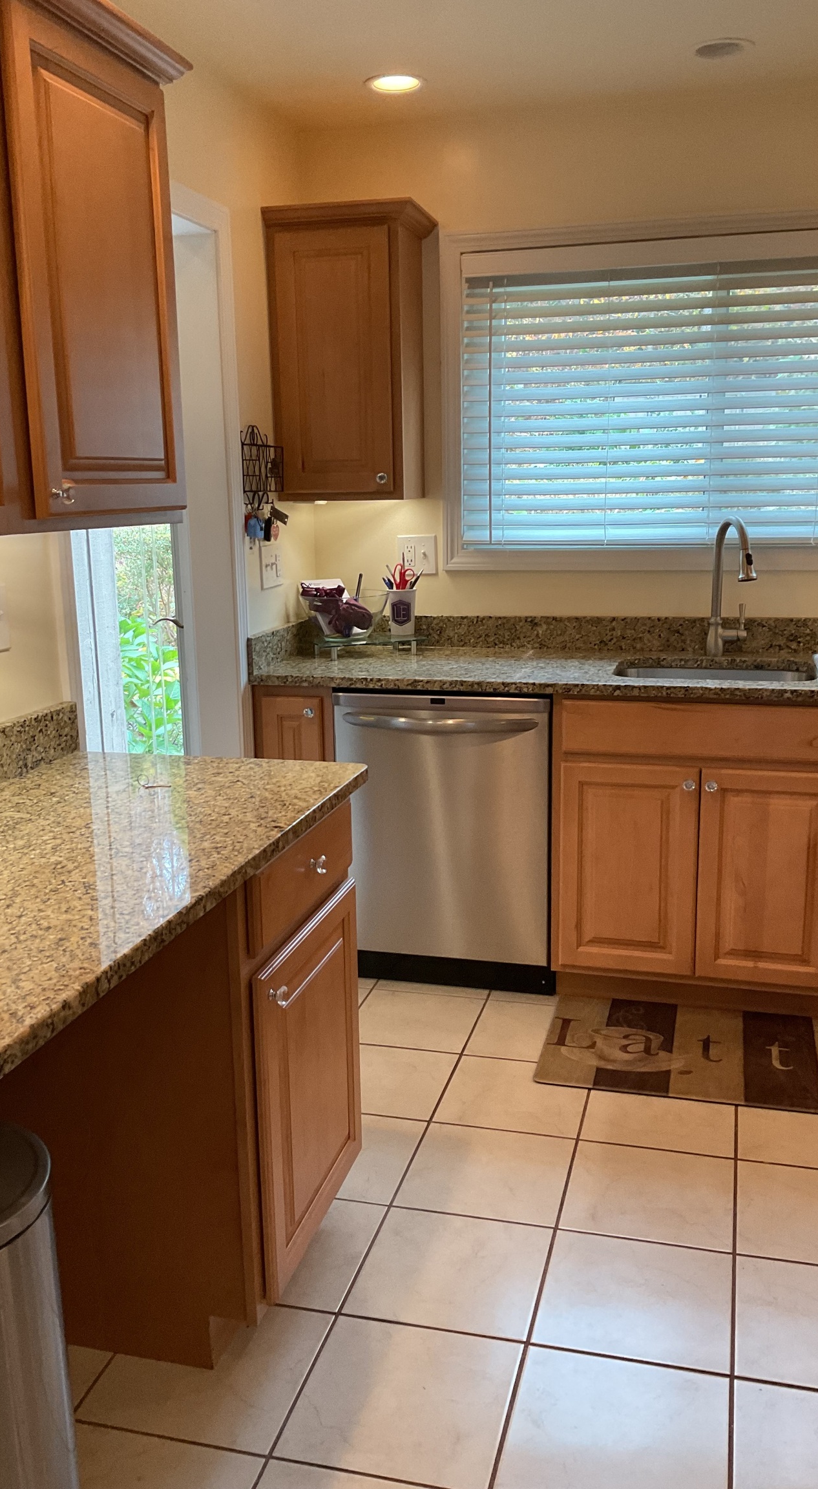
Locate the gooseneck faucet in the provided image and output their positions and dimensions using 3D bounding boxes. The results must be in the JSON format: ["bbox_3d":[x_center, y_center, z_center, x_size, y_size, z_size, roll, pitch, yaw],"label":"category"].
[{"bbox_3d":[0.927,-0.437,3.480,0.106,0.400,0.229,-4,13,-12],"label":"gooseneck faucet"}]

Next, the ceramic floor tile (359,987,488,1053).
[{"bbox_3d":[0.014,0.750,3.367,0.331,0.010,0.331,2,13,15],"label":"ceramic floor tile"}]

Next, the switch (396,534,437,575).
[{"bbox_3d":[0.024,-0.592,3.900,0.124,0.121,0.015,2,13,15],"label":"switch"}]

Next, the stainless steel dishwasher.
[{"bbox_3d":[0.159,0.203,3.698,0.602,0.812,0.630,2,13,15],"label":"stainless steel dishwasher"}]

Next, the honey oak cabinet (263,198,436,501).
[{"bbox_3d":[-0.144,-1.105,3.594,0.418,0.784,0.360,2,13,15],"label":"honey oak cabinet"}]

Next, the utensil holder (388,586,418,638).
[{"bbox_3d":[-0.018,-0.391,3.739,0.089,0.141,0.089,-1,13,0],"label":"utensil holder"}]

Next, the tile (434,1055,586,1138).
[{"bbox_3d":[0.255,0.837,2.963,0.331,0.010,0.331,2,13,15],"label":"tile"}]

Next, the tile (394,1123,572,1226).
[{"bbox_3d":[0.170,0.916,2.662,0.333,0.010,0.333,2,13,15],"label":"tile"}]

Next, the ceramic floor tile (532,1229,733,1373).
[{"bbox_3d":[0.408,0.996,2.240,0.331,0.010,0.331,2,13,15],"label":"ceramic floor tile"}]

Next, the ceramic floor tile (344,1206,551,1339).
[{"bbox_3d":[0.082,0.983,2.326,0.331,0.010,0.331,2,13,15],"label":"ceramic floor tile"}]

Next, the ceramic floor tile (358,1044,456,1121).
[{"bbox_3d":[-0.073,0.830,3.069,0.333,0.010,0.333,2,13,15],"label":"ceramic floor tile"}]

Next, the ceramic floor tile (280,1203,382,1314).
[{"bbox_3d":[-0.245,0.969,2.411,0.331,0.010,0.331,2,13,15],"label":"ceramic floor tile"}]

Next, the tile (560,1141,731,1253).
[{"bbox_3d":[0.495,0.923,2.559,0.331,0.010,0.331,2,13,15],"label":"tile"}]

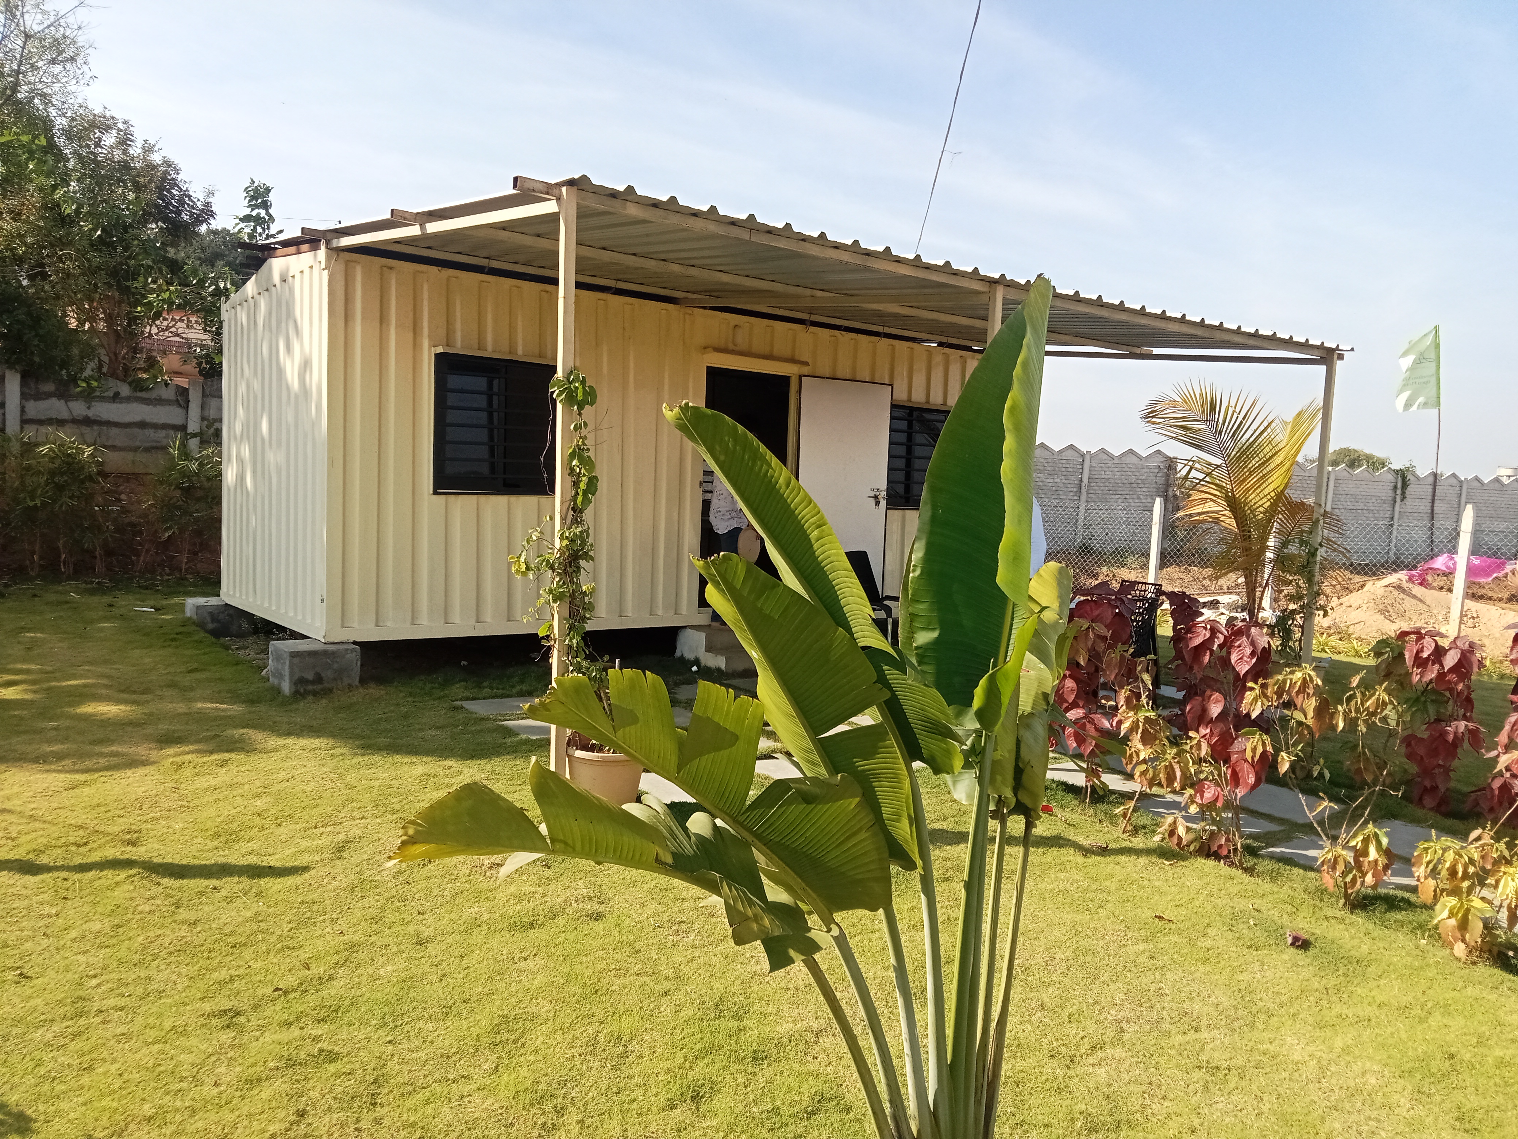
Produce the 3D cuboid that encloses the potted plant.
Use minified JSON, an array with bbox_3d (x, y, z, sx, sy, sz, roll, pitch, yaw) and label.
[{"bbox_3d":[-0.786,0.079,5.300,0.500,1.870,0.440,0,3,-22],"label":"potted plant"}]

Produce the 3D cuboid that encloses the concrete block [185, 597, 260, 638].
[{"bbox_3d":[-4.849,0.449,11.110,0.540,0.300,0.560,-1,4,-41],"label":"concrete block"}]

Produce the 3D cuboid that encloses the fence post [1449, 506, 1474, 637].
[{"bbox_3d":[6.987,0.133,12.244,0.105,1.555,0.105,1,4,-40],"label":"fence post"}]

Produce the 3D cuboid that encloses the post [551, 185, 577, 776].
[{"bbox_3d":[-0.898,-0.365,5.651,0.058,2.755,0.058,-1,4,-39],"label":"post"}]

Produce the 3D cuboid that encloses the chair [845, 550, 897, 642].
[{"bbox_3d":[0.836,0.395,8.976,0.580,0.980,0.620,-1,5,-45],"label":"chair"}]

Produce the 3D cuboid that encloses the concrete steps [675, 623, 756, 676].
[{"bbox_3d":[0.043,0.638,10.310,1.350,0.290,0.720,-1,4,-39],"label":"concrete steps"}]

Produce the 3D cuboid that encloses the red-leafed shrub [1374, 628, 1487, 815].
[{"bbox_3d":[3.213,0.718,5.853,0.480,0.854,0.460,4,4,29],"label":"red-leafed shrub"}]

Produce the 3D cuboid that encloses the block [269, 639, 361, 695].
[{"bbox_3d":[-3.020,0.646,8.340,0.465,0.290,0.530,-1,4,-39],"label":"block"}]

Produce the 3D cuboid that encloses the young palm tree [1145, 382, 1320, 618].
[{"bbox_3d":[4.957,-0.554,12.603,1.950,2.745,1.700,3,4,22],"label":"young palm tree"}]

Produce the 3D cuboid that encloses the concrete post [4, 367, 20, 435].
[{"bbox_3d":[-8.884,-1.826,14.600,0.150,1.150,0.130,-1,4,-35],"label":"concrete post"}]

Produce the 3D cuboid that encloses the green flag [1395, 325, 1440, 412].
[{"bbox_3d":[11.793,-3.602,22.000,0.750,1.500,0.200,3,4,28],"label":"green flag"}]

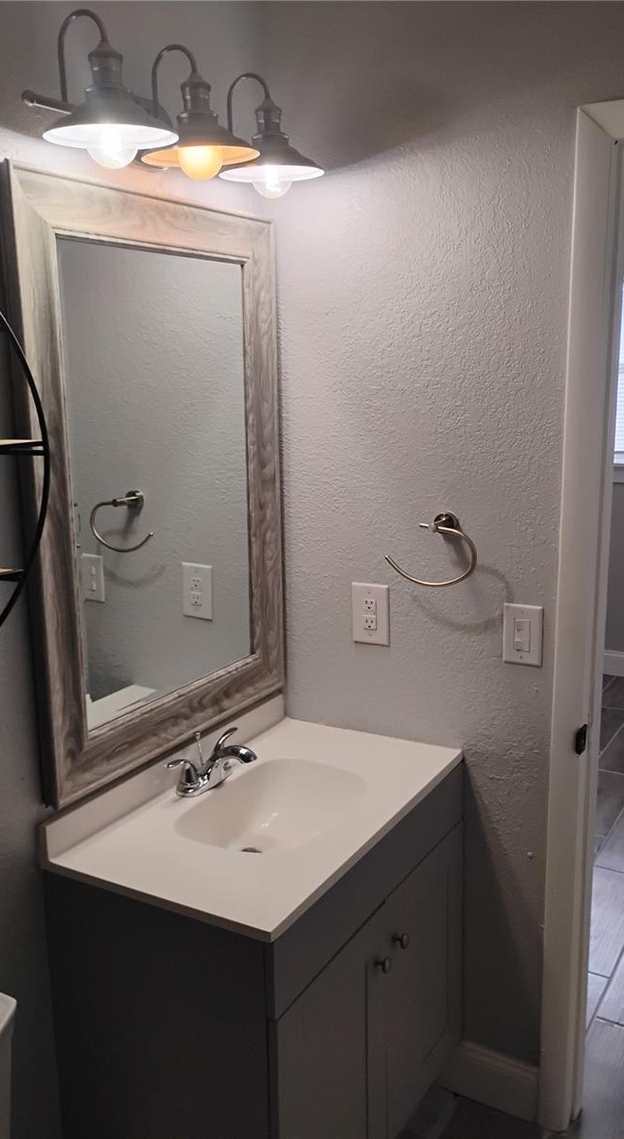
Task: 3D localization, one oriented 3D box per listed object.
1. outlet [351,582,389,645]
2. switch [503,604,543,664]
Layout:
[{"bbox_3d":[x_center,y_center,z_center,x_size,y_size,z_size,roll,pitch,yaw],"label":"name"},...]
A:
[{"bbox_3d":[0.136,0.103,2.107,0.088,0.137,0.008,5,13,28],"label":"outlet"},{"bbox_3d":[0.445,0.139,1.945,0.084,0.131,0.008,5,13,28],"label":"switch"}]

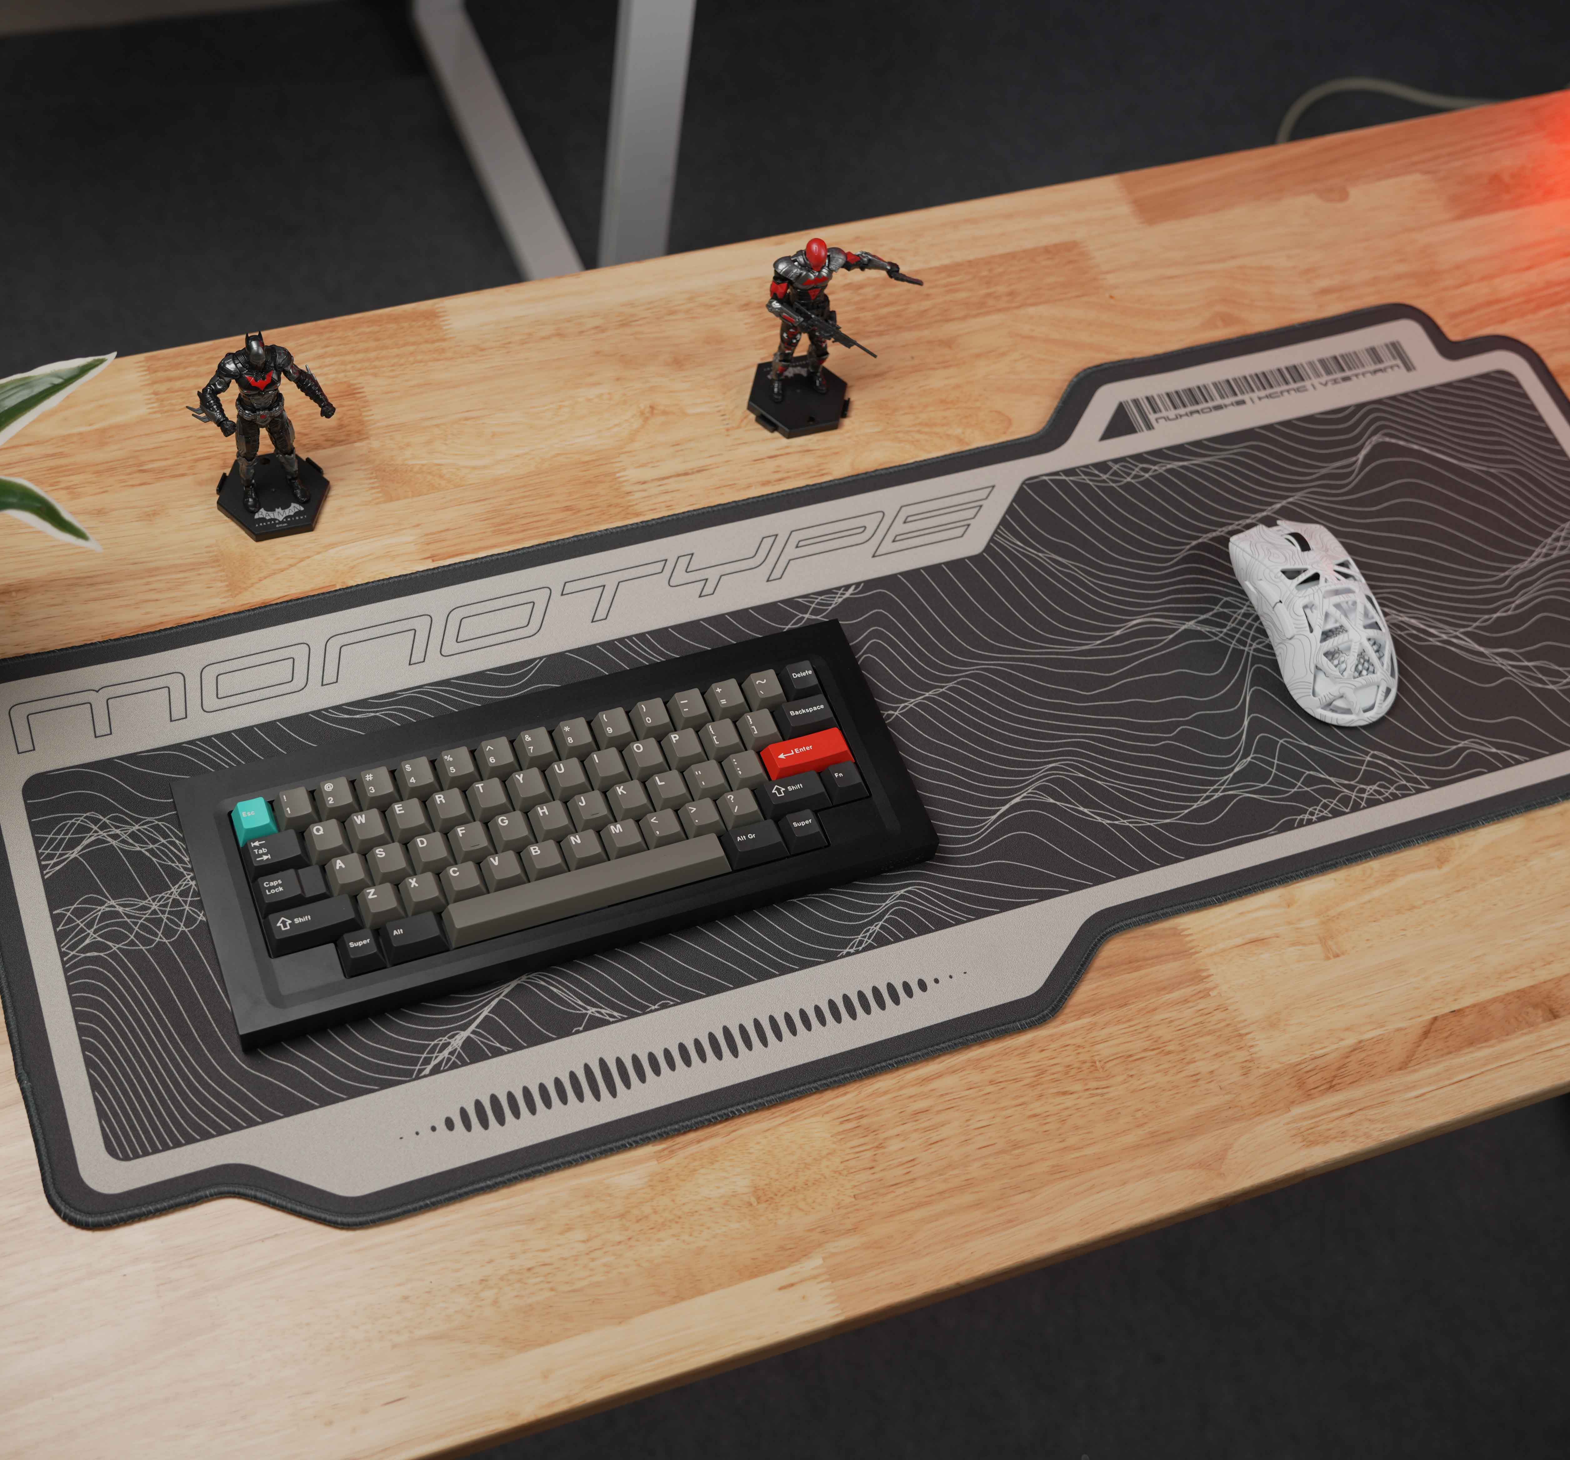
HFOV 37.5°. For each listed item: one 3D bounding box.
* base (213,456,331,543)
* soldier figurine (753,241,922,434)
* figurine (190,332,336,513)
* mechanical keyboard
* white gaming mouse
[{"bbox_3d":[-0.260,-0.119,1.178,0.059,0.005,0.051,-14,61,-16],"label":"base"},{"bbox_3d":[0.025,-0.213,1.214,0.085,0.112,0.054,-14,61,-16],"label":"soldier figurine"},{"bbox_3d":[-0.255,-0.151,1.130,0.070,0.111,0.036,-14,61,-16],"label":"figurine"},{"bbox_3d":[-0.103,0.042,1.071,0.328,0.038,0.125,-15,61,-17],"label":"mechanical keyboard"},{"bbox_3d":[0.274,-0.059,1.188,0.063,0.039,0.124,-11,60,-15],"label":"white gaming mouse"}]

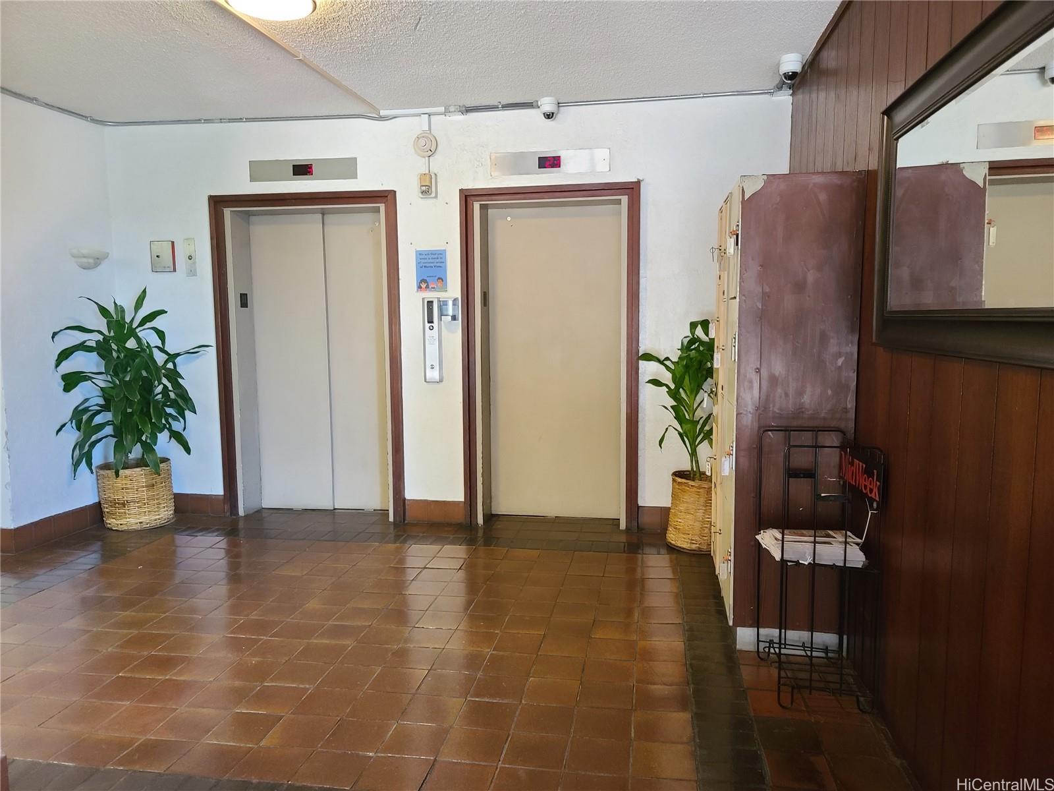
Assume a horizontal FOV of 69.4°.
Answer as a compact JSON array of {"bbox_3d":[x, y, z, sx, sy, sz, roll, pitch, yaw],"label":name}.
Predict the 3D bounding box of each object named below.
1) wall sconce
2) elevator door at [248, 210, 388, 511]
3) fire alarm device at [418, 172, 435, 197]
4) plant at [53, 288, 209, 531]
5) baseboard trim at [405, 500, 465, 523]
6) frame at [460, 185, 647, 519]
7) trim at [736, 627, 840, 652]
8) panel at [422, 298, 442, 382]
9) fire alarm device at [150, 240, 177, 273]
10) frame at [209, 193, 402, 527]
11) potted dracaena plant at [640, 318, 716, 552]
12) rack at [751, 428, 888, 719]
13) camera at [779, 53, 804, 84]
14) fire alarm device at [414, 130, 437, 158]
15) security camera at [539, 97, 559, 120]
[{"bbox_3d":[-2.942,-0.923,5.198,0.144,0.137,0.296,0,5,9],"label":"wall sconce"},{"bbox_3d":[-1.481,-0.228,5.590,1.084,2.174,0.066,0,5,9],"label":"elevator door"},{"bbox_3d":[-0.658,-1.374,4.993,0.110,0.156,0.050,0,5,9],"label":"fire alarm device"},{"bbox_3d":[-2.577,0.095,5.061,0.880,1.627,0.800,0,5,9],"label":"plant"},{"bbox_3d":[-0.634,0.800,5.212,0.418,0.158,0.020,0,5,9],"label":"baseboard trim"},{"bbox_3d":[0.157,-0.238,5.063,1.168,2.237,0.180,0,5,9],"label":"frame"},{"bbox_3d":[1.090,1.015,3.148,0.433,0.103,0.025,0,5,9],"label":"trim"},{"bbox_3d":[-0.632,-0.368,5.090,0.119,0.558,0.040,0,5,9],"label":"panel"},{"bbox_3d":[-2.569,-0.979,5.376,0.166,0.219,0.037,0,5,9],"label":"fire alarm device"},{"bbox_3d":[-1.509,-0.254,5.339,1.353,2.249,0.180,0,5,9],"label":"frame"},{"bbox_3d":[1.004,0.230,4.619,0.638,1.391,0.548,0,5,9],"label":"potted dracaena plant"},{"bbox_3d":[1.069,0.622,2.830,0.336,0.948,0.415,0,5,6],"label":"rack"},{"bbox_3d":[1.391,-1.718,4.028,0.120,0.130,0.120,0,5,9],"label":"camera"},{"bbox_3d":[-0.660,-1.635,4.965,0.160,0.160,0.056,0,5,9],"label":"fire alarm device"},{"bbox_3d":[0.138,-1.791,4.800,0.115,0.136,0.115,0,5,9],"label":"security camera"}]

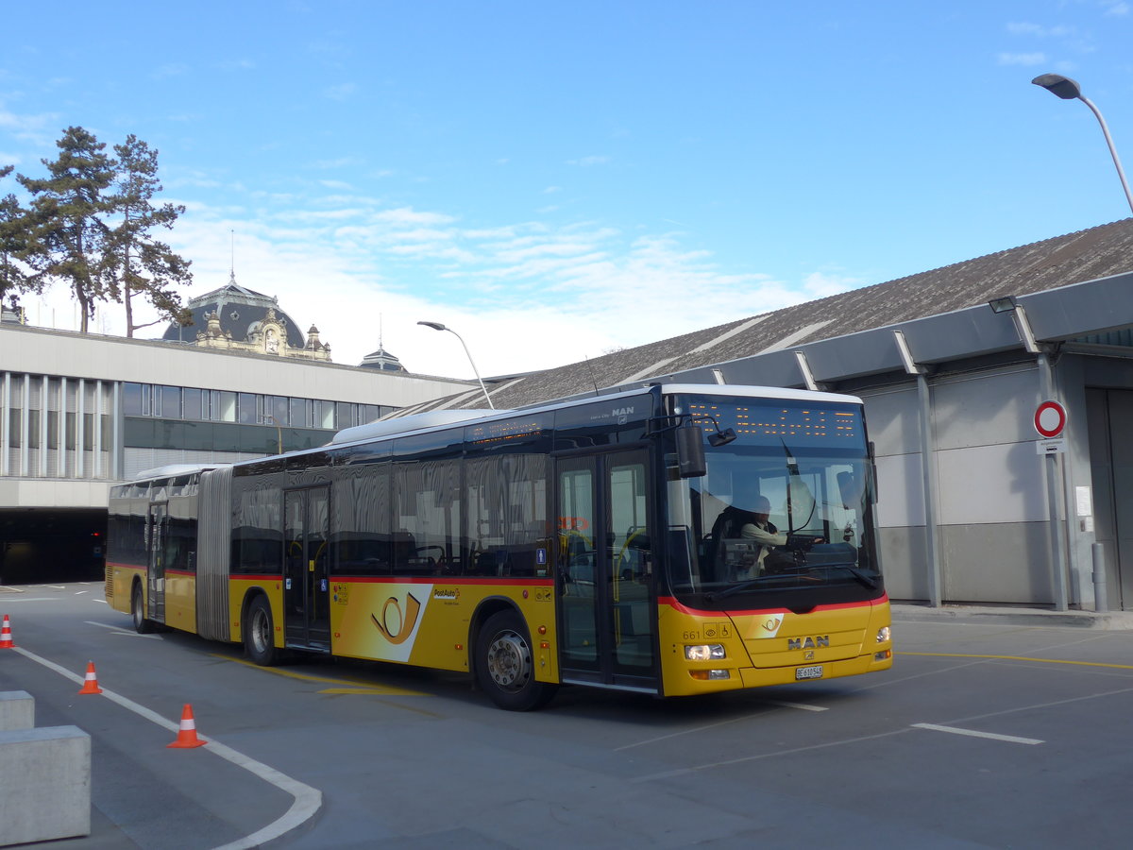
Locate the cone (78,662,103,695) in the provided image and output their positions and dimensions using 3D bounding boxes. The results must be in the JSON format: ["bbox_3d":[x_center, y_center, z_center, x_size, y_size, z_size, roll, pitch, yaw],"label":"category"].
[{"bbox_3d":[-5.219,2.769,14.015,0.235,0.335,0.235,-1,-6,0],"label":"cone"}]

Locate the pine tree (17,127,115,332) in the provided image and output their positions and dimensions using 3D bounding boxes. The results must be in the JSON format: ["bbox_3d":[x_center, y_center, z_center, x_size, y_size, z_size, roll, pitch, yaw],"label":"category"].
[{"bbox_3d":[-35.248,-13.147,90.000,7.000,16.000,7.000,-1,-6,0],"label":"pine tree"}]

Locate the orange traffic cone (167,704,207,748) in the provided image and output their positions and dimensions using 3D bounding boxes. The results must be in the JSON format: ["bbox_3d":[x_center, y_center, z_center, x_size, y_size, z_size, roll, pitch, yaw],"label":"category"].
[{"bbox_3d":[-2.952,2.329,9.949,0.235,0.335,0.235,-1,-6,0],"label":"orange traffic cone"}]

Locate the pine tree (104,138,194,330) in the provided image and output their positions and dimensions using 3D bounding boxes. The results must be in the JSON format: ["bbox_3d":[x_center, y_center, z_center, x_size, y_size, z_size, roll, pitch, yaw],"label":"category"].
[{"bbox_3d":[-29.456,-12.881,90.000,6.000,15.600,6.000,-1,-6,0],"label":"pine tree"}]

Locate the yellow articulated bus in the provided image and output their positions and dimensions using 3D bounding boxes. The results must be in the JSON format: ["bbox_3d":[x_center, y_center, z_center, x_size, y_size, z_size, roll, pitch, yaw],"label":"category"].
[{"bbox_3d":[-3.200,1.715,18.120,2.680,2.970,18.600,2,-6,-33],"label":"yellow articulated bus"}]

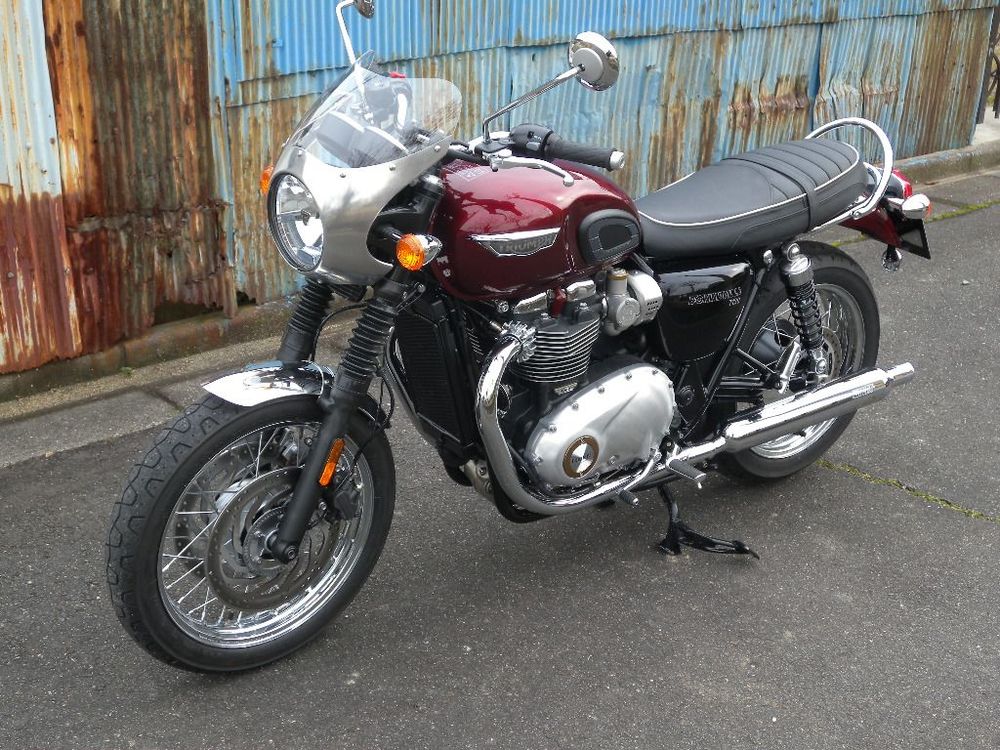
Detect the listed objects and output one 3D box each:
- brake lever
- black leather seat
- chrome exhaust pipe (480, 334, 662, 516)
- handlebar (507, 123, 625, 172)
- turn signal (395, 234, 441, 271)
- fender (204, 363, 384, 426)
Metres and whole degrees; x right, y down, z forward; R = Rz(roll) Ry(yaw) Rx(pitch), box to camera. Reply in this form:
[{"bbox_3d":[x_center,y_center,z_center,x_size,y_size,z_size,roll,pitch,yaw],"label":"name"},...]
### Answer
[{"bbox_3d":[0.053,-0.364,2.401,0.185,0.030,0.050,24,33,34],"label":"brake lever"},{"bbox_3d":[0.571,-0.407,3.180,0.765,0.140,0.270,-15,29,-31],"label":"black leather seat"},{"bbox_3d":[0.133,0.093,2.829,0.485,0.425,0.155,-15,28,-32],"label":"chrome exhaust pipe"},{"bbox_3d":[0.116,-0.412,2.487,0.229,0.068,0.072,15,28,29],"label":"handlebar"},{"bbox_3d":[-0.138,-0.224,2.406,0.080,0.067,0.066,-18,31,-36],"label":"turn signal"},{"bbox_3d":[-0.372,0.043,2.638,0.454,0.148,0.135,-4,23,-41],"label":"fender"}]

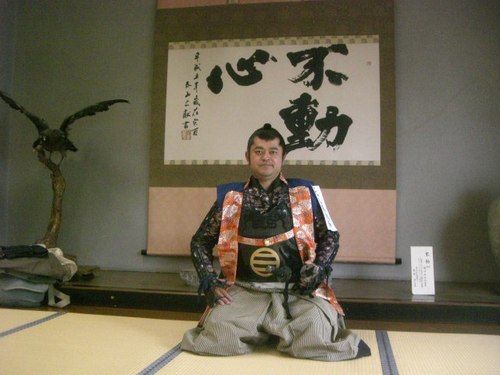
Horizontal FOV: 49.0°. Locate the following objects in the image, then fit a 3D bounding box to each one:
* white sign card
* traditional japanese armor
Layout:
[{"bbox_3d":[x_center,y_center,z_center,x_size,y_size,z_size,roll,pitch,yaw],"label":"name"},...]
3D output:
[{"bbox_3d":[1.059,0.512,3.360,0.135,0.295,0.020,1,-10,3],"label":"white sign card"},{"bbox_3d":[0.090,0.251,2.680,0.350,0.410,0.250,1,-2,6],"label":"traditional japanese armor"}]

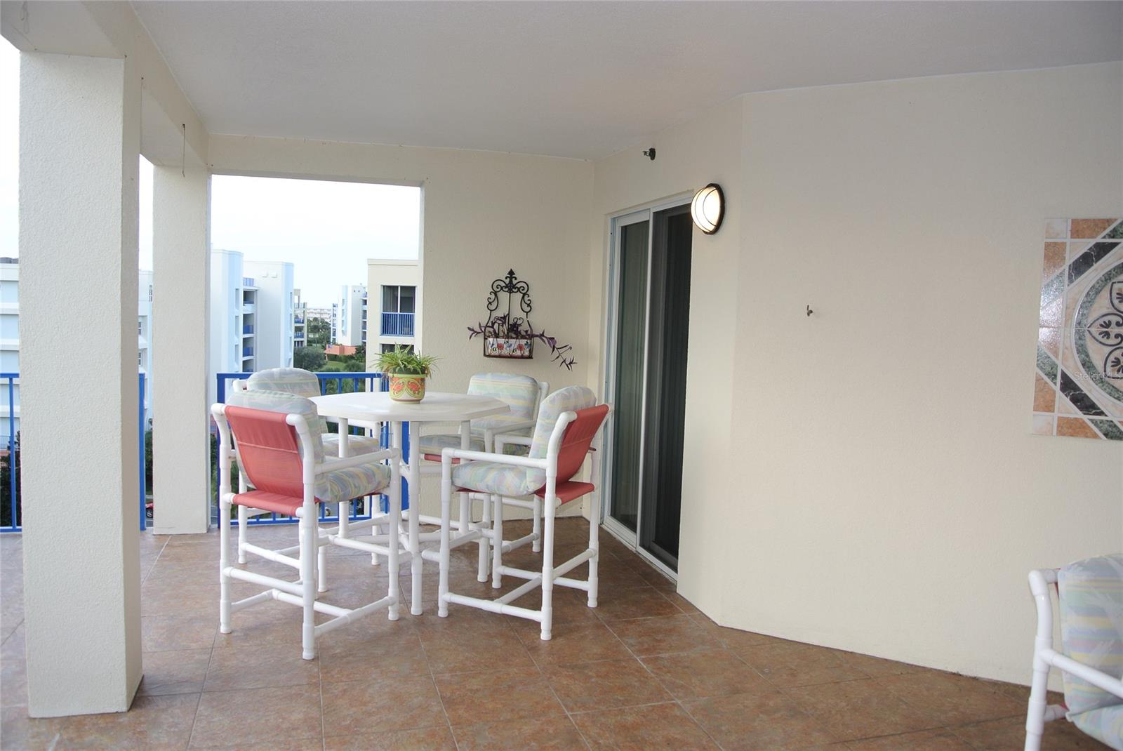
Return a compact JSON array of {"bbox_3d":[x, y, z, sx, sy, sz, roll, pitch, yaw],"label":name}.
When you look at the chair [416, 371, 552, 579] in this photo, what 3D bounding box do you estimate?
[{"bbox_3d":[-0.499,0.549,5.300,0.591,1.166,0.718,4,5,25],"label":"chair"}]

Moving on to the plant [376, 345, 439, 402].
[{"bbox_3d":[-0.845,-0.005,4.620,0.352,0.311,0.335,1,4,-17],"label":"plant"}]

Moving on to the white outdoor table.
[{"bbox_3d":[-0.853,0.656,4.640,1.170,1.021,1.170,1,4,-17],"label":"white outdoor table"}]

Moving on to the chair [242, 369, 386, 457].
[{"bbox_3d":[-1.524,0.535,4.995,0.718,1.166,0.591,5,5,35],"label":"chair"}]

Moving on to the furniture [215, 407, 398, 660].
[{"bbox_3d":[-1.201,0.621,3.945,0.591,1.166,0.718,4,5,27],"label":"furniture"}]

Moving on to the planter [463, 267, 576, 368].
[{"bbox_3d":[-0.286,-0.403,6.050,0.790,0.700,0.160,1,4,-17],"label":"planter"}]

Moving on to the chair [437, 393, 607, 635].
[{"bbox_3d":[-0.160,0.634,4.280,0.718,1.166,0.591,4,5,27],"label":"chair"}]

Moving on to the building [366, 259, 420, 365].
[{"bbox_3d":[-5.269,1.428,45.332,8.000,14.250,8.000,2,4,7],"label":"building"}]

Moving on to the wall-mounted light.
[{"bbox_3d":[0.740,-0.857,4.309,0.107,0.267,0.267,1,4,-17],"label":"wall-mounted light"}]

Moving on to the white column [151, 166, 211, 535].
[{"bbox_3d":[-2.550,-0.163,5.632,0.344,2.390,0.337,1,4,-17],"label":"white column"}]

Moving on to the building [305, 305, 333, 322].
[{"bbox_3d":[-151.085,-36.876,525.000,22.000,13.000,14.000,1,4,-16],"label":"building"}]

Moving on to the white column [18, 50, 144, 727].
[{"bbox_3d":[-1.775,0.060,3.140,0.344,2.382,0.337,1,4,-17],"label":"white column"}]

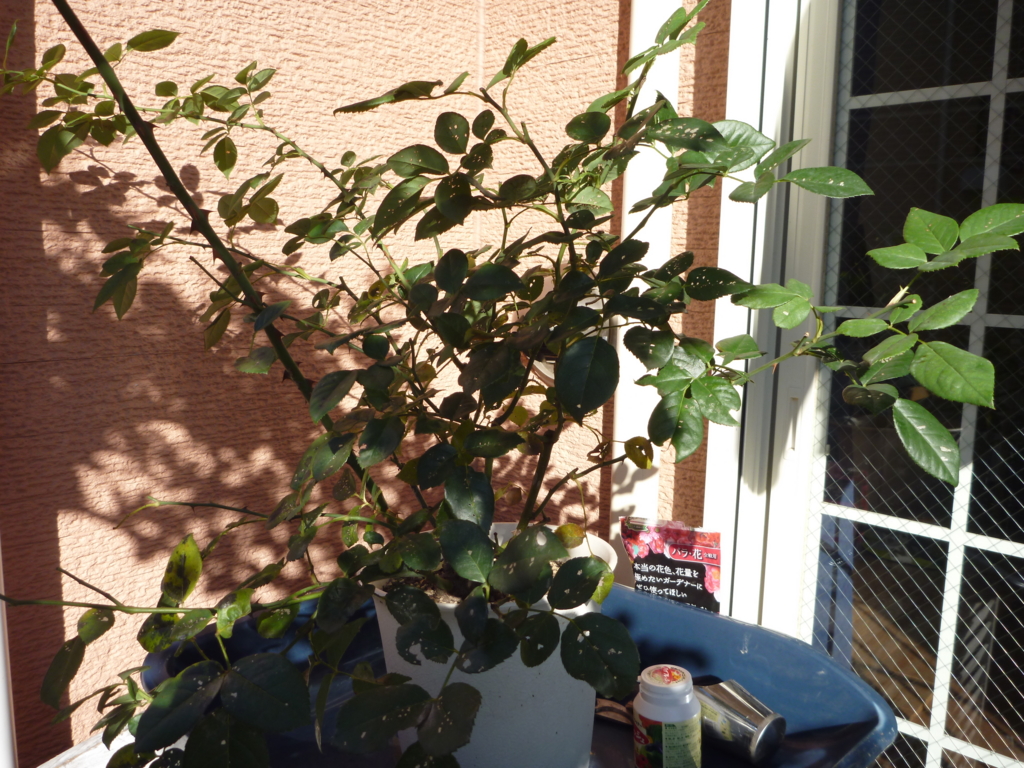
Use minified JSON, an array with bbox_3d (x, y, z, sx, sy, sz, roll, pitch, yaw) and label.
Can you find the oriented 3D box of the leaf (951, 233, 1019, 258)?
[{"bbox_3d":[0.399,-0.116,0.700,0.060,0.010,0.033,-3,32,30],"label":"leaf"}]

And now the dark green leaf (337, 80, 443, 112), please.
[{"bbox_3d":[-0.115,-0.267,0.769,0.101,0.016,0.041,-18,38,-17],"label":"dark green leaf"}]

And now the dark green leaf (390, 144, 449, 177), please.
[{"bbox_3d":[-0.094,-0.224,0.839,0.064,0.044,0.013,15,-24,7],"label":"dark green leaf"}]

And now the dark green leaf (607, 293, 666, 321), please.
[{"bbox_3d":[0.121,-0.074,0.810,0.062,0.010,0.036,5,46,8],"label":"dark green leaf"}]

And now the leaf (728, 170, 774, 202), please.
[{"bbox_3d":[0.214,-0.176,0.740,0.041,0.013,0.044,0,30,8],"label":"leaf"}]

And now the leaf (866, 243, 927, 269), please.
[{"bbox_3d":[0.335,-0.112,0.722,0.051,0.010,0.037,11,48,10],"label":"leaf"}]

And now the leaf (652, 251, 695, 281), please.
[{"bbox_3d":[0.148,-0.109,0.760,0.044,0.008,0.026,-35,41,6],"label":"leaf"}]

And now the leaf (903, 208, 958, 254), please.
[{"bbox_3d":[0.345,-0.126,0.682,0.041,0.012,0.057,-16,52,3],"label":"leaf"}]

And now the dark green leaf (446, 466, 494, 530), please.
[{"bbox_3d":[-0.037,0.113,0.779,0.041,0.076,0.013,-19,-23,-2],"label":"dark green leaf"}]

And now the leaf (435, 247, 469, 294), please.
[{"bbox_3d":[-0.058,-0.109,0.800,0.033,0.046,0.009,-1,-12,0],"label":"leaf"}]

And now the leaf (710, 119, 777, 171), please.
[{"bbox_3d":[0.218,-0.230,0.800,0.074,0.053,0.012,-11,-11,-2],"label":"leaf"}]

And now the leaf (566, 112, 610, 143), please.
[{"bbox_3d":[0.075,-0.251,0.810,0.049,0.011,0.043,-16,59,-24],"label":"leaf"}]

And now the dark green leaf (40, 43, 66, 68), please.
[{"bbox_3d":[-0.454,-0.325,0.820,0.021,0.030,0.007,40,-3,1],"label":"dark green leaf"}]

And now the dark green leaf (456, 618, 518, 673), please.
[{"bbox_3d":[-0.022,0.234,0.740,0.057,0.011,0.045,-14,38,-6],"label":"dark green leaf"}]

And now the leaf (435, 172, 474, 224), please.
[{"bbox_3d":[-0.055,-0.174,0.780,0.036,0.053,0.010,-8,-15,4],"label":"leaf"}]

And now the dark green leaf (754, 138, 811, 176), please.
[{"bbox_3d":[0.260,-0.220,0.806,0.065,0.011,0.031,-35,30,0],"label":"dark green leaf"}]

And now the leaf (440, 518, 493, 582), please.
[{"bbox_3d":[-0.038,0.148,0.742,0.041,0.012,0.069,-30,60,-23],"label":"leaf"}]

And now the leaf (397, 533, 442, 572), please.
[{"bbox_3d":[-0.086,0.157,0.770,0.040,0.010,0.048,-35,59,-28],"label":"leaf"}]

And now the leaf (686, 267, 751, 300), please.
[{"bbox_3d":[0.193,-0.094,0.775,0.058,0.040,0.011,1,-32,20],"label":"leaf"}]

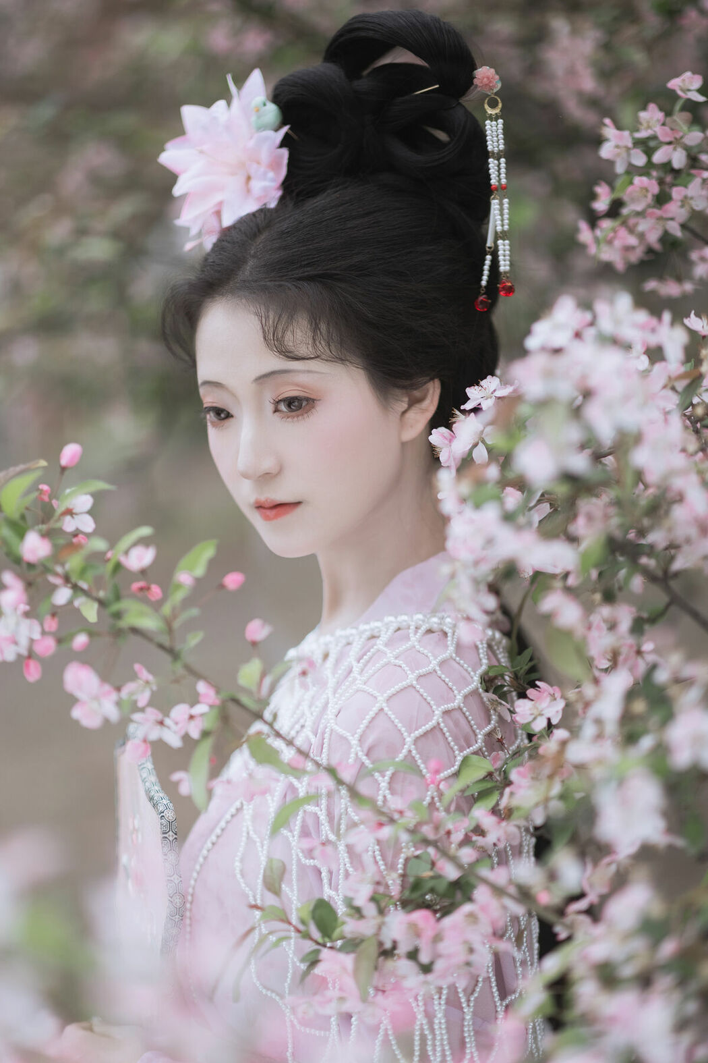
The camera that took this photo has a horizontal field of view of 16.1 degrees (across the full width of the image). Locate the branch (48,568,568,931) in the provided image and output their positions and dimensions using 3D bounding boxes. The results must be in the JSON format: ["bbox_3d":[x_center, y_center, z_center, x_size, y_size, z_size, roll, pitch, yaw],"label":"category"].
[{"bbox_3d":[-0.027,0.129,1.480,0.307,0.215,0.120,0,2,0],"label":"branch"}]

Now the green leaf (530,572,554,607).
[{"bbox_3d":[0.111,0.034,1.480,0.016,0.022,0.013,0,2,0],"label":"green leaf"}]

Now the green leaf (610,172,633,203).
[{"bbox_3d":[0.213,-0.275,2.000,0.011,0.028,0.010,34,0,14],"label":"green leaf"}]

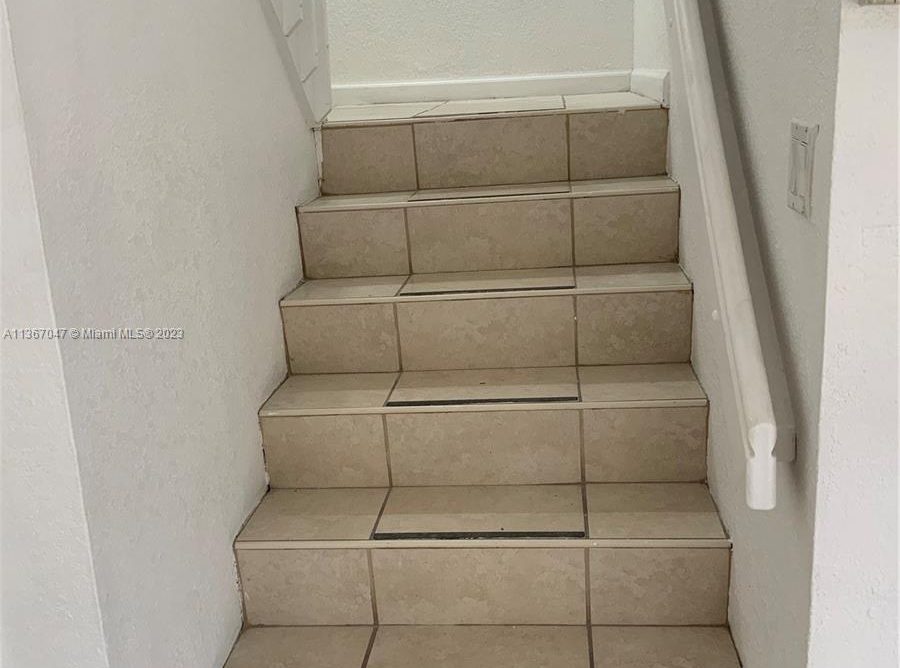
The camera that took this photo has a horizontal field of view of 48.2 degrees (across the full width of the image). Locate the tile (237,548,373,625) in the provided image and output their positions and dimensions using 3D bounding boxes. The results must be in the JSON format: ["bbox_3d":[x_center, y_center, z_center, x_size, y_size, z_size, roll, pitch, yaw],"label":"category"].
[{"bbox_3d":[-0.299,0.525,2.084,0.278,0.173,0.010,-2,16,7],"label":"tile"}]

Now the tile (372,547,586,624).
[{"bbox_3d":[0.061,0.512,2.042,0.426,0.173,0.010,-2,16,7],"label":"tile"}]

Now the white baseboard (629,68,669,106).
[{"bbox_3d":[0.618,-0.771,3.116,0.013,0.066,0.924,-2,15,7],"label":"white baseboard"}]

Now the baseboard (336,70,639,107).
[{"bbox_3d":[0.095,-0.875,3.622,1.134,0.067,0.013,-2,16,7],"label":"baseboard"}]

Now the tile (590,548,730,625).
[{"bbox_3d":[0.417,0.500,2.000,0.270,0.173,0.010,-2,16,7],"label":"tile"}]

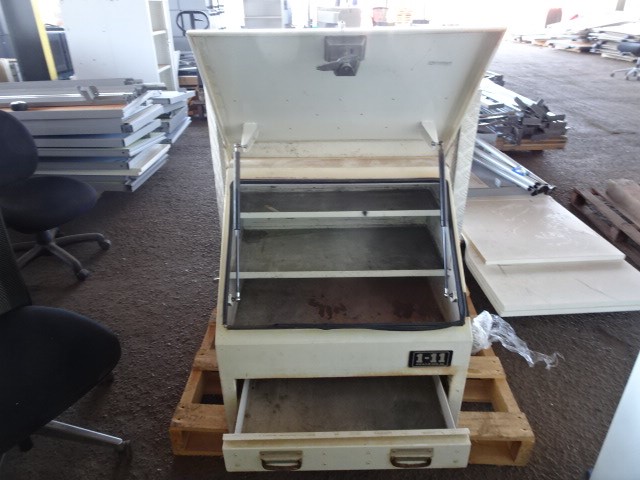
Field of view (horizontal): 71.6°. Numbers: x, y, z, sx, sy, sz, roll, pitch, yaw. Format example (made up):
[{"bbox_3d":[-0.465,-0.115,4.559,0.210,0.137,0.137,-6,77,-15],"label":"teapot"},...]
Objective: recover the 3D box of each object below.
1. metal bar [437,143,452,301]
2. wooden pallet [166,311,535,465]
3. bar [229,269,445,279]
[{"bbox_3d":[0.361,-0.062,1.295,0.022,0.457,0.022,-2,-1,1],"label":"metal bar"},{"bbox_3d":[0.115,0.399,1.956,1.165,0.129,1.170,1,28,2],"label":"wooden pallet"},{"bbox_3d":[0.053,0.101,1.340,0.652,0.023,0.020,-1,28,0],"label":"bar"}]

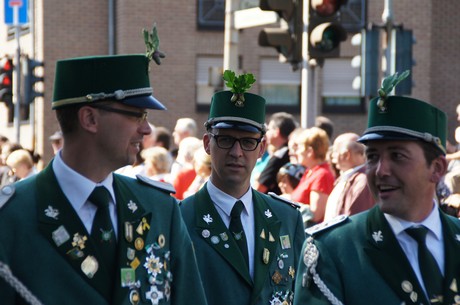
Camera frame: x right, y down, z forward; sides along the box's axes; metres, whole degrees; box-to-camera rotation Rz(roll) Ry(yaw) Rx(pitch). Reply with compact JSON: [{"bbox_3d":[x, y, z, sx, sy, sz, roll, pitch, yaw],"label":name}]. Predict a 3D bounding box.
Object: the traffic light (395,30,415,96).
[{"bbox_3d":[2.306,-1.192,30.400,0.290,0.880,0.320,1,0,25],"label":"traffic light"}]

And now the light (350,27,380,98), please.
[{"bbox_3d":[1.783,-1.182,30.300,0.320,0.880,0.290,1,0,29],"label":"light"}]

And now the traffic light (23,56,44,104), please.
[{"bbox_3d":[-3.748,-1.361,44.000,0.330,0.890,0.290,1,0,-18],"label":"traffic light"}]

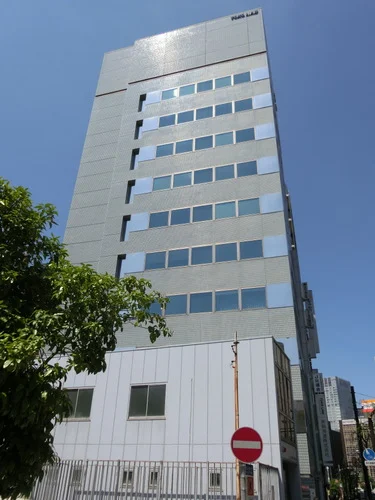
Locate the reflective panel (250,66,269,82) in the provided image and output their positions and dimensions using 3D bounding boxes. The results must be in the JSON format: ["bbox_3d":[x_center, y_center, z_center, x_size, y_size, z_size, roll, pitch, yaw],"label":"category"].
[{"bbox_3d":[6.111,-14.723,35.109,1.462,1.528,0.120,-7,-32,15],"label":"reflective panel"}]

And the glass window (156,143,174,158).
[{"bbox_3d":[-1.795,-7.946,33.327,1.382,1.275,0.150,-7,-32,15],"label":"glass window"}]

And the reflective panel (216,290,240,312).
[{"bbox_3d":[2.404,3.062,25.313,1.467,1.291,0.120,-7,-32,15],"label":"reflective panel"}]

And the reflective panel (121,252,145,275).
[{"bbox_3d":[-3.502,0.849,27.916,1.390,1.544,0.100,-7,-32,15],"label":"reflective panel"}]

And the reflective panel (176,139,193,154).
[{"bbox_3d":[-0.273,-8.482,34.338,1.517,1.351,0.100,-7,-32,15],"label":"reflective panel"}]

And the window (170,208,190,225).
[{"bbox_3d":[-0.504,-2.474,30.753,1.517,1.351,0.100,-7,-32,15],"label":"window"}]

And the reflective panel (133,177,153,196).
[{"bbox_3d":[-3.507,-5.092,33.366,1.505,1.505,0.100,-7,-32,15],"label":"reflective panel"}]

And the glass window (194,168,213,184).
[{"bbox_3d":[1.244,-5.781,32.728,1.494,1.368,0.100,-7,-33,14],"label":"glass window"}]

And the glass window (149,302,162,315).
[{"bbox_3d":[-2.341,3.727,27.595,1.517,1.351,0.100,-7,-32,15],"label":"glass window"}]

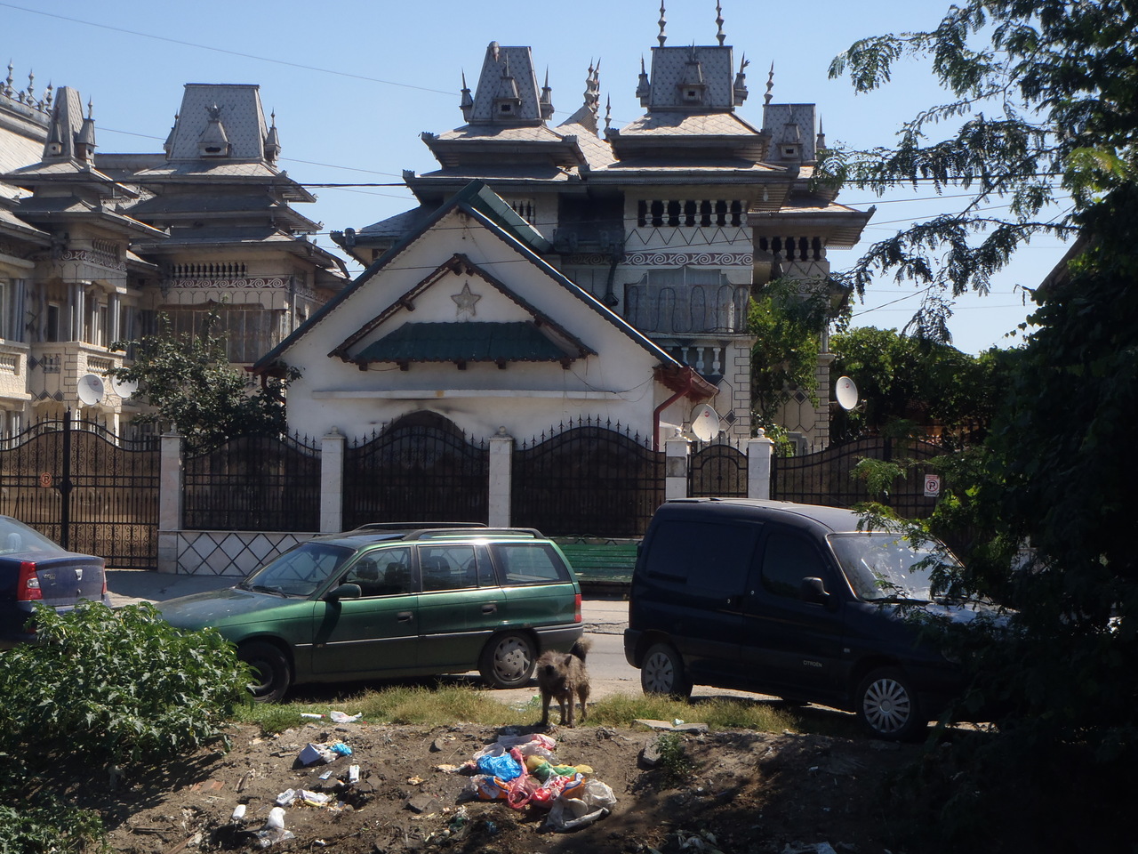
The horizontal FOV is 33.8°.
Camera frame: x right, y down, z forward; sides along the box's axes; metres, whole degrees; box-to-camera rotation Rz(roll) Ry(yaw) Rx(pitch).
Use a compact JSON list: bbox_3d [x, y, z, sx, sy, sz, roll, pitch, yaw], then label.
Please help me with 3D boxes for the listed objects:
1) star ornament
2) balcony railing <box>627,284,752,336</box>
[{"bbox_3d":[-1.813,-2.218,32.800,0.540,0.650,0.060,0,-3,10],"label":"star ornament"},{"bbox_3d":[2.502,-2.502,39.800,2.660,1.100,0.200,0,-3,5],"label":"balcony railing"}]

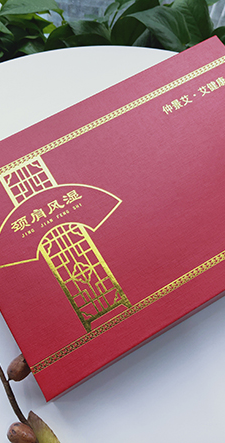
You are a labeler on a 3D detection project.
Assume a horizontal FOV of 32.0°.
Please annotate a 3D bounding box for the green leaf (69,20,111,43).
[{"bbox_3d":[-0.032,-0.277,0.570,0.064,0.020,0.031,20,95,-2],"label":"green leaf"}]

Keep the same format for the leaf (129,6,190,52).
[{"bbox_3d":[0.072,-0.292,0.600,0.096,0.025,0.064,43,91,3],"label":"leaf"}]

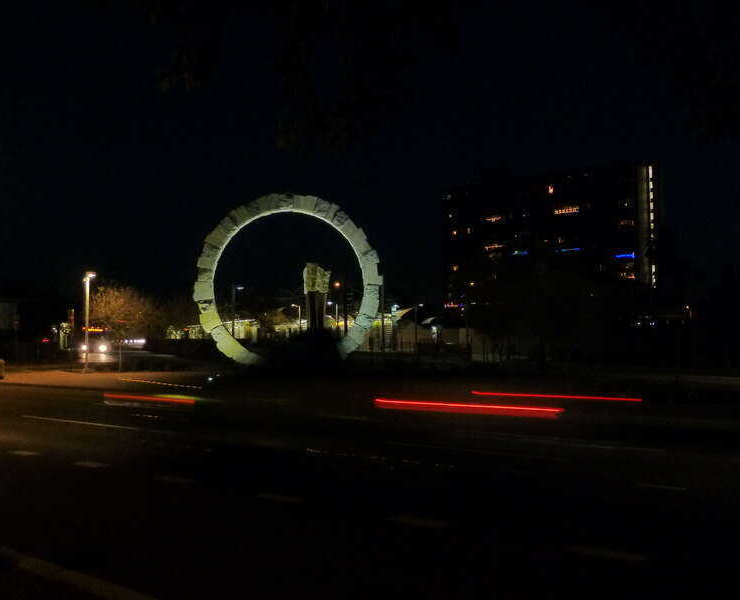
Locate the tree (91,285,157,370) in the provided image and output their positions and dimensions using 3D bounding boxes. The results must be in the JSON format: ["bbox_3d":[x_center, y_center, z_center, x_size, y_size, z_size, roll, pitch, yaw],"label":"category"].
[{"bbox_3d":[-13.200,1.480,43.500,3.700,4.650,3.600,0,-3,0],"label":"tree"}]

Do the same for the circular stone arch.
[{"bbox_3d":[-3.980,-0.870,39.000,9.100,8.400,0.850,0,-3,-6],"label":"circular stone arch"}]

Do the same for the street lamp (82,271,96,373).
[{"bbox_3d":[-14.560,1.090,42.000,0.730,5.250,0.350,0,-3,0],"label":"street lamp"}]

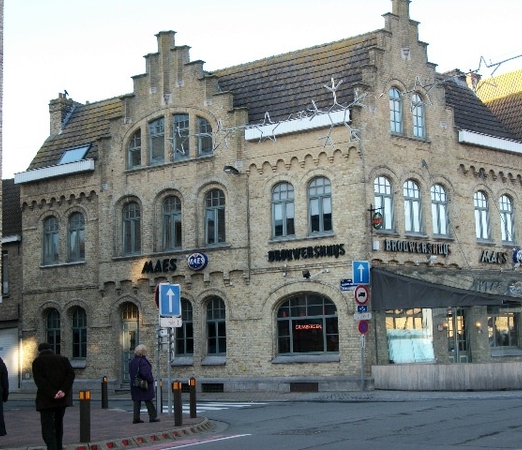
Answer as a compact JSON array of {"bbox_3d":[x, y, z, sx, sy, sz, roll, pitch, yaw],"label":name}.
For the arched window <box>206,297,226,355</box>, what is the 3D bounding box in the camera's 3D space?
[{"bbox_3d":[-1.523,3.424,29.446,0.838,2.018,0.200,-7,-10,33],"label":"arched window"}]

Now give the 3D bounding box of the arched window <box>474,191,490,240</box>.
[{"bbox_3d":[7.694,-0.305,30.178,0.877,1.783,0.200,5,-11,-37],"label":"arched window"}]

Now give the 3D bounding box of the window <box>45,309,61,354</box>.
[{"bbox_3d":[-8.227,4.336,34.415,0.840,2.060,0.200,-7,-11,32],"label":"window"}]

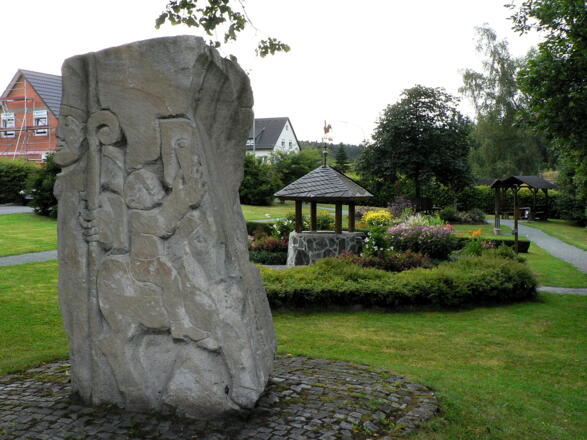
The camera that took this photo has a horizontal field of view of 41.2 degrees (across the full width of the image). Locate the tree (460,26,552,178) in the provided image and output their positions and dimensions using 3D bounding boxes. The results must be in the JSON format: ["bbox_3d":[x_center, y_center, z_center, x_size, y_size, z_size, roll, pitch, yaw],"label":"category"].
[{"bbox_3d":[19.118,-9.020,70.000,8.200,16.500,8.000,0,2,0],"label":"tree"}]

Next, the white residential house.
[{"bbox_3d":[-6.220,-12.359,126.000,11.500,8.200,10.200,1,2,25],"label":"white residential house"}]

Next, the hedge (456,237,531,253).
[{"bbox_3d":[6.129,0.751,23.900,2.300,0.450,0.950,0,2,0],"label":"hedge"}]

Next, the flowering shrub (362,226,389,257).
[{"bbox_3d":[1.958,0.566,18.400,0.670,0.820,0.680,0,2,0],"label":"flowering shrub"}]

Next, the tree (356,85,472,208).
[{"bbox_3d":[8.068,-4.734,52.000,7.700,8.600,7.600,0,2,0],"label":"tree"}]

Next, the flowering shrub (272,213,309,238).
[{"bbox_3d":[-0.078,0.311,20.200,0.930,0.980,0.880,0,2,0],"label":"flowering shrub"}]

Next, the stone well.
[{"bbox_3d":[0.767,0.707,18.700,1.870,0.830,1.870,0,2,0],"label":"stone well"}]

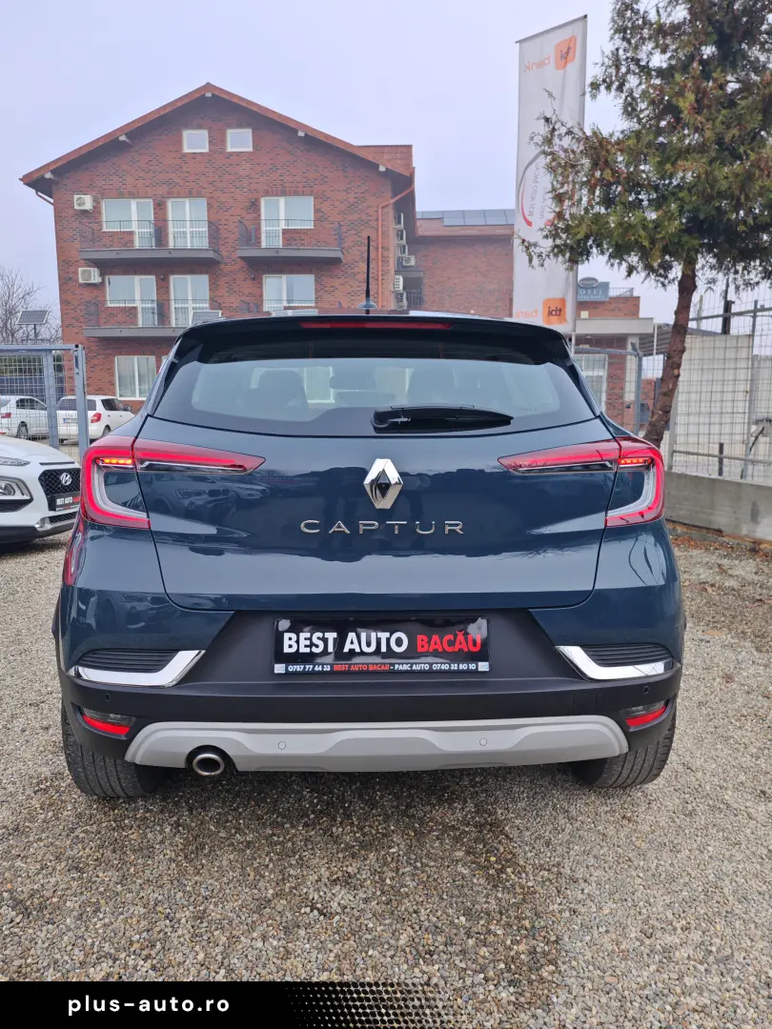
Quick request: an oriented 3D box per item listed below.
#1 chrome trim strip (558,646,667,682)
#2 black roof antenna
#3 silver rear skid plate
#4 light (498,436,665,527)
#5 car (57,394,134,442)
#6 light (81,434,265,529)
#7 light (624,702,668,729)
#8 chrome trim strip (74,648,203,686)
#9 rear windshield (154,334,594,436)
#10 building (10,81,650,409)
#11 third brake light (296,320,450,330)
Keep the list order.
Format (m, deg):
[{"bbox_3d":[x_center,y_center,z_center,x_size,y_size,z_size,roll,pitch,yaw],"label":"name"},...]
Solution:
[{"bbox_3d":[0.580,0.364,1.953,0.345,0.100,0.130,-2,9,-10],"label":"chrome trim strip"},{"bbox_3d":[-0.053,-0.735,2.350,0.060,0.225,0.150,0,9,-3],"label":"black roof antenna"},{"bbox_3d":[-0.011,0.560,1.926,1.310,0.155,0.170,0,9,-3],"label":"silver rear skid plate"},{"bbox_3d":[0.505,-0.091,1.985,0.500,0.212,0.240,-1,10,-8],"label":"light"},{"bbox_3d":[-9.744,-3.394,27.016,1.680,1.540,4.100,1,9,5],"label":"car"},{"bbox_3d":[-0.542,-0.088,1.952,0.500,0.235,0.260,1,9,4],"label":"light"},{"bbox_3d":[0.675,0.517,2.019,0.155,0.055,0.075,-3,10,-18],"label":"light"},{"bbox_3d":[-0.613,0.364,1.877,0.360,0.082,0.093,1,9,5],"label":"chrome trim strip"},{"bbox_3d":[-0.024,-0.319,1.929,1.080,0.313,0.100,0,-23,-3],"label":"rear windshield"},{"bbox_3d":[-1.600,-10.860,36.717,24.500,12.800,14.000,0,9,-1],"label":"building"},{"bbox_3d":[-0.026,-0.468,1.909,0.385,0.023,0.040,0,9,-3],"label":"third brake light"}]

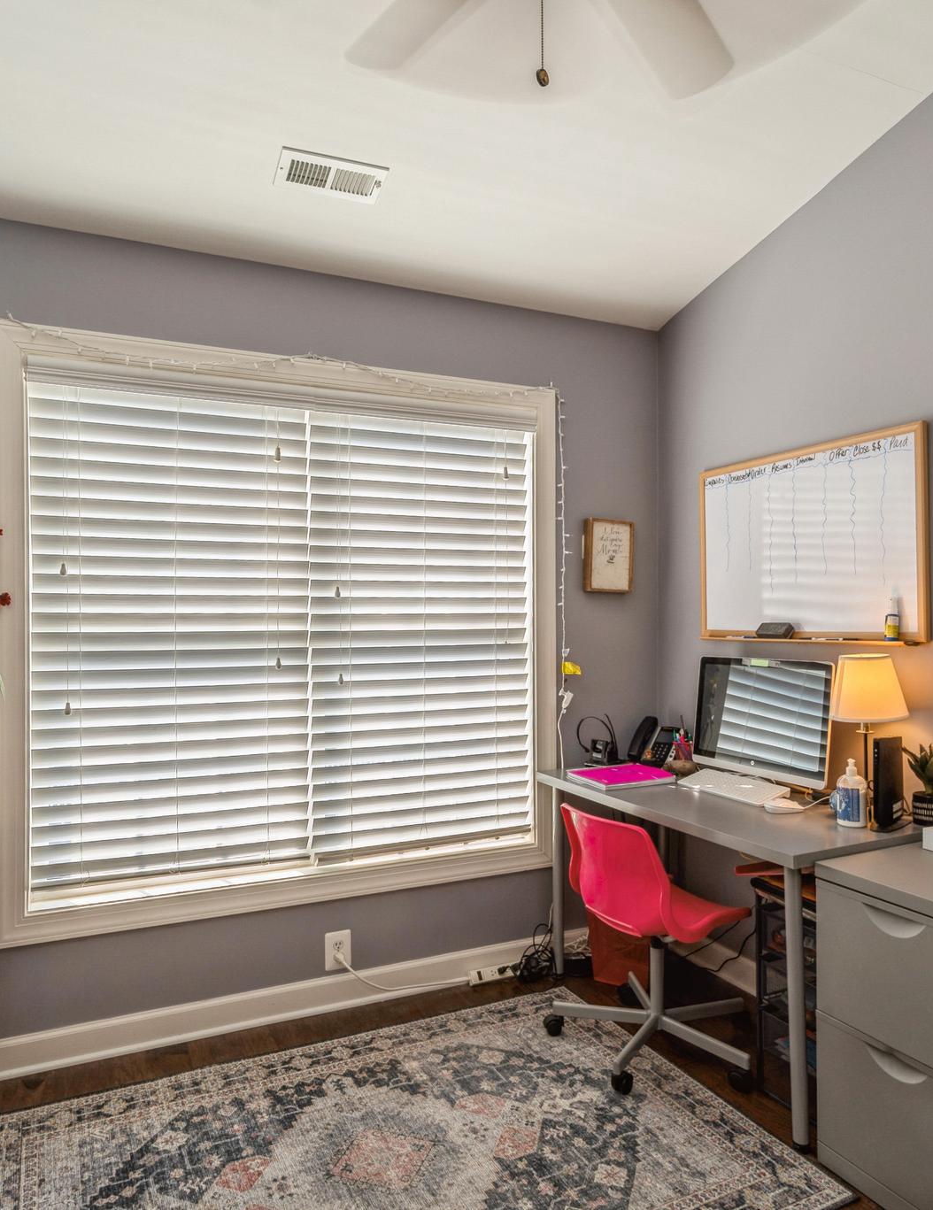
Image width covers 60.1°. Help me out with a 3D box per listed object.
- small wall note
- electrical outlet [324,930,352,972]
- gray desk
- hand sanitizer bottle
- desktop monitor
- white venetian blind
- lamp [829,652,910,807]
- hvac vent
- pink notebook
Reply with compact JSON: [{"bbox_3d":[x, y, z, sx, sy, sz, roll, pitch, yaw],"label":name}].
[{"bbox_3d":[0.560,-0.187,3.174,0.210,0.287,0.040,0,-1,-23],"label":"small wall note"},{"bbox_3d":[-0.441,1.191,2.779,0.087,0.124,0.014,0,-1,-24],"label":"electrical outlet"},{"bbox_3d":[0.812,1.001,2.648,0.600,0.740,1.200,0,-1,-26],"label":"gray desk"},{"bbox_3d":[1.081,0.522,2.257,0.055,0.190,0.083,0,-1,-42],"label":"hand sanitizer bottle"},{"bbox_3d":[1.015,0.405,2.725,0.155,0.435,0.535,0,-1,-31],"label":"desktop monitor"},{"bbox_3d":[-0.521,0.062,2.762,1.720,1.590,0.065,0,-1,-24],"label":"white venetian blind"},{"bbox_3d":[1.159,0.382,2.320,0.225,0.472,0.225,0,-1,-25],"label":"lamp"},{"bbox_3d":[-0.383,-1.212,2.300,0.300,0.020,0.145,0,-15,-24],"label":"hvac vent"},{"bbox_3d":[0.554,0.617,2.895,0.305,0.021,0.258,0,-1,-29],"label":"pink notebook"}]

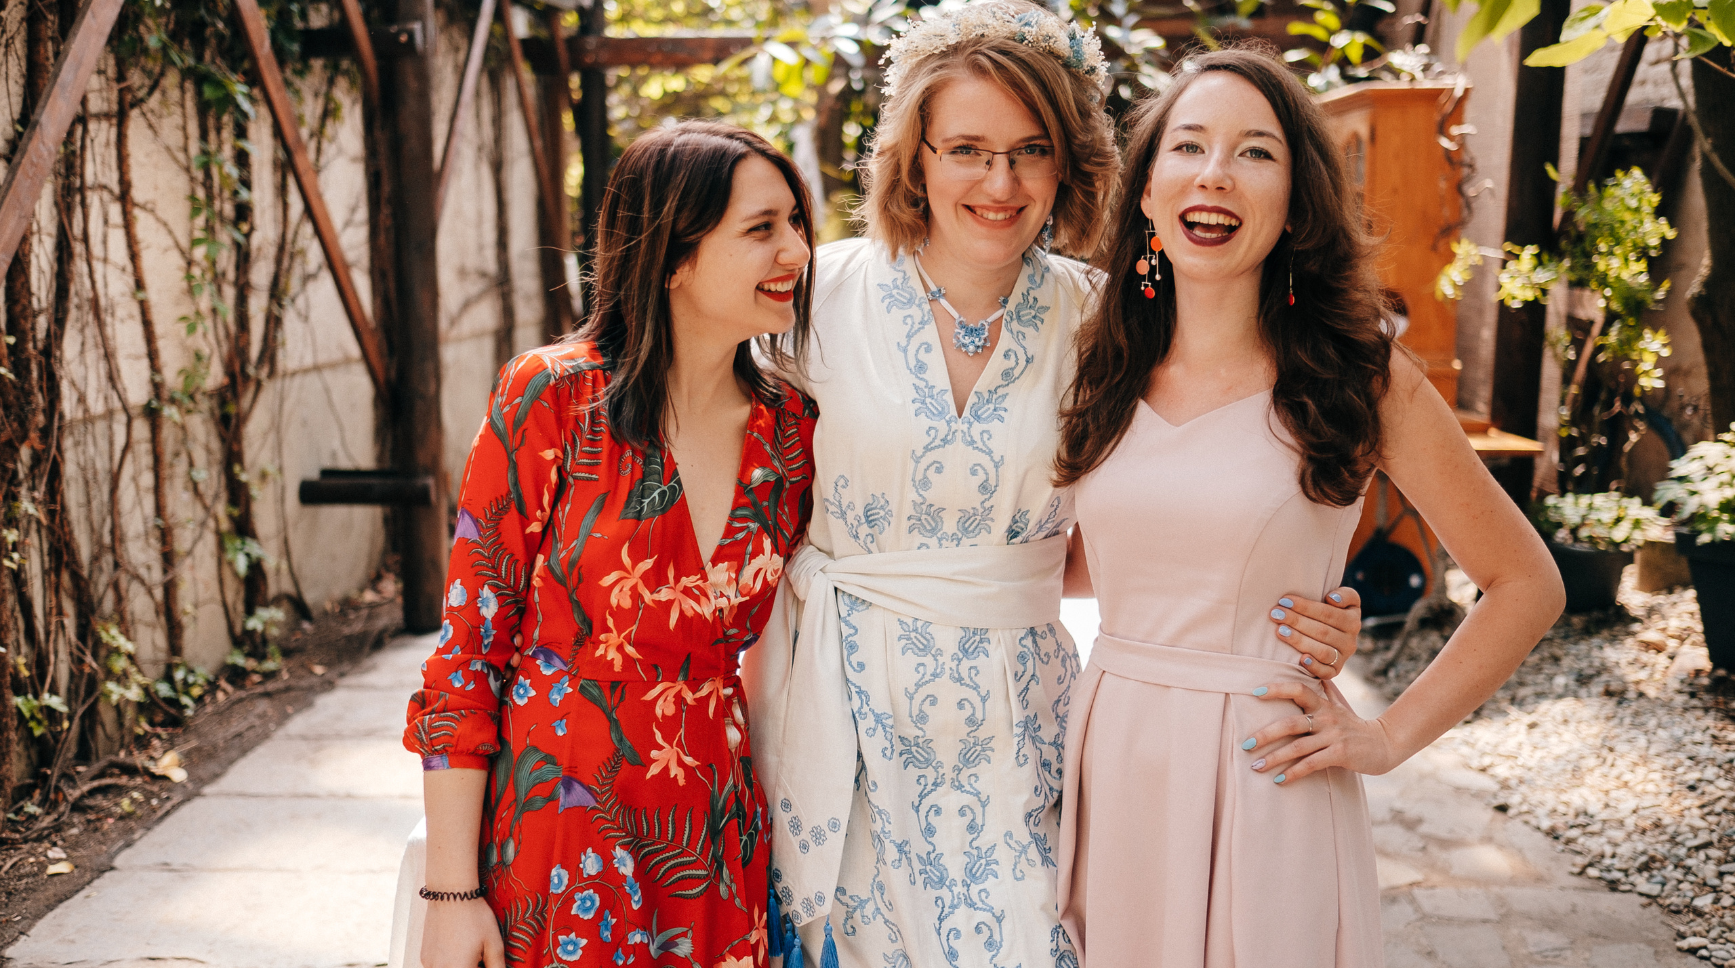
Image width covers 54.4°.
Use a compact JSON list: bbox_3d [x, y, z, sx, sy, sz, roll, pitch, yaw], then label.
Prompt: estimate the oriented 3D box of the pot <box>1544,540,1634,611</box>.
[{"bbox_3d":[3.026,0.388,7.167,0.400,0.260,0.400,0,8,0],"label":"pot"}]

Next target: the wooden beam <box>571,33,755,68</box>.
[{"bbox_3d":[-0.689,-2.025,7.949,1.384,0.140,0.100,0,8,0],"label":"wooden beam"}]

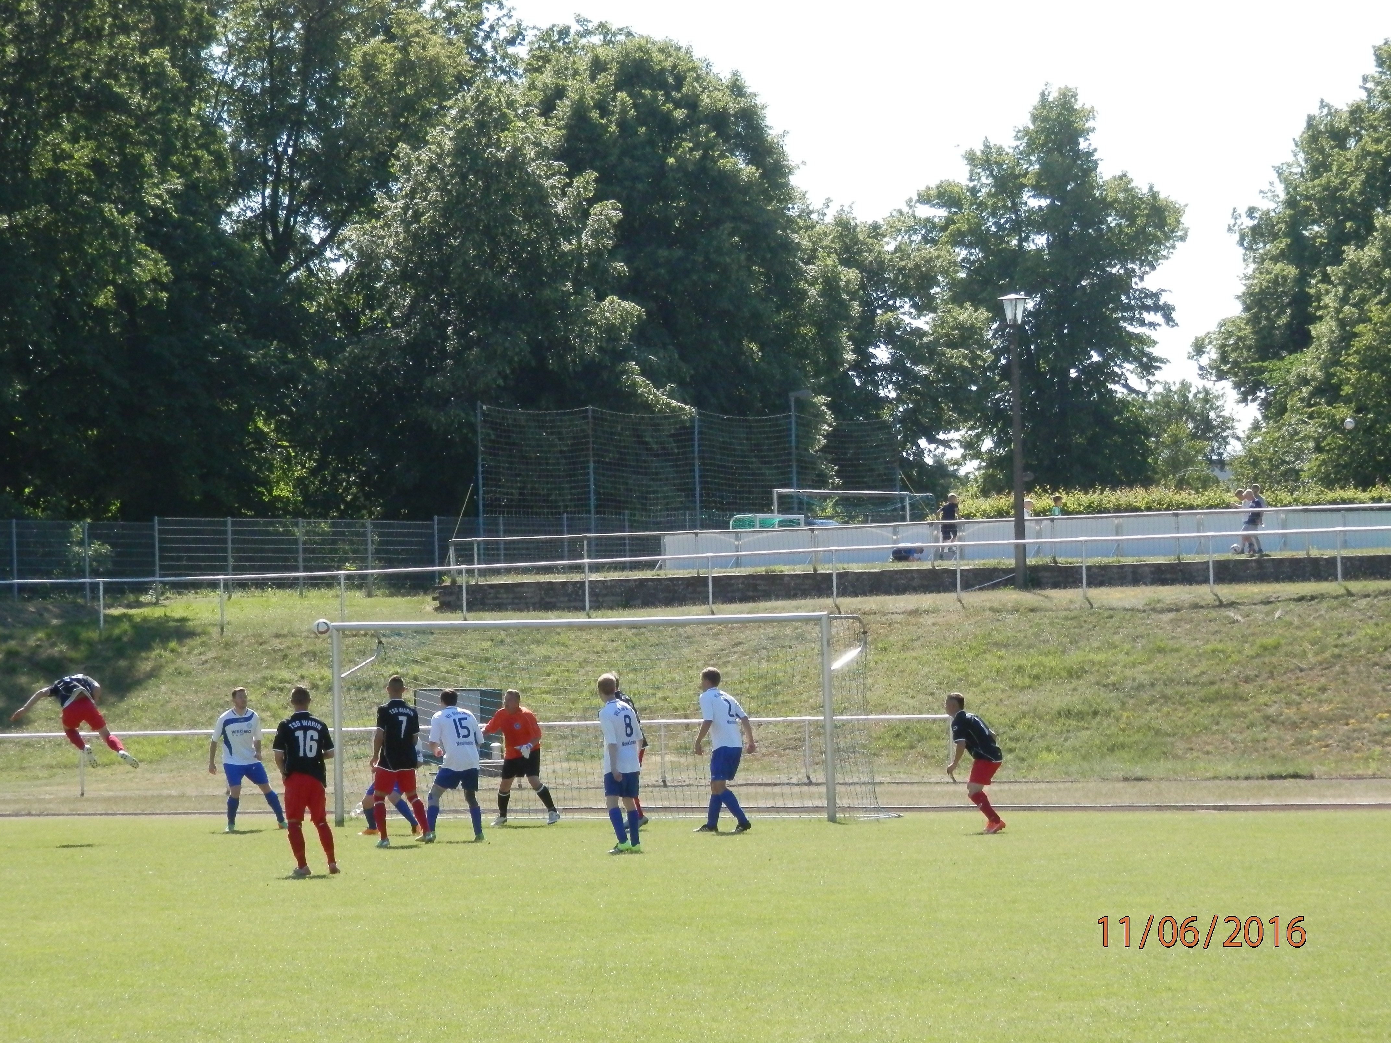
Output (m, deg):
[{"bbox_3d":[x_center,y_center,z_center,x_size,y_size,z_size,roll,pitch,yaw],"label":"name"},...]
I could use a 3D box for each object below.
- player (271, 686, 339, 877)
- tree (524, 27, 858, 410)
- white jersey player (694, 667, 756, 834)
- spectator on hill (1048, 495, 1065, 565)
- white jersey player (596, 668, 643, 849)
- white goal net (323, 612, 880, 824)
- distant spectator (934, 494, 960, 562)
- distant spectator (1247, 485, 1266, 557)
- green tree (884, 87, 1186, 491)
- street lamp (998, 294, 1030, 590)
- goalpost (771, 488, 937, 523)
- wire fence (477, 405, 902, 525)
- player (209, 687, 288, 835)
[{"bbox_3d":[-3.780,2.505,59.800,0.640,1.820,0.450,-1,-1,3],"label":"player"},{"bbox_3d":[-0.062,-5.521,162.806,9.600,15.160,9.310,-1,-1,0],"label":"tree"},{"bbox_3d":[0.337,2.583,69.700,0.620,1.840,0.570,-2,-2,40],"label":"white jersey player"},{"bbox_3d":[7.707,0.156,132.000,0.300,1.420,0.400,-2,-1,15],"label":"spectator on hill"},{"bbox_3d":[-0.767,2.477,63.300,0.500,1.820,0.400,0,-2,-38],"label":"white jersey player"},{"bbox_3d":[-1.054,2.501,77.932,7.560,2.560,1.650,-2,-2,33],"label":"white goal net"},{"bbox_3d":[5.247,0.107,128.500,0.420,1.380,0.500,0,-2,-41],"label":"distant spectator"},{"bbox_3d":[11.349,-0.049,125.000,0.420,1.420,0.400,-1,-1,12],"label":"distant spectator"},{"bbox_3d":[9.915,-5.176,177.813,8.900,14.630,8.630,-1,-1,0],"label":"green tree"},{"bbox_3d":[5.936,-1.461,114.000,0.580,5.450,0.580,-1,-1,0],"label":"street lamp"},{"bbox_3d":[4.855,0.376,177.734,1.500,2.550,7.530,-2,-2,32],"label":"goalpost"},{"bbox_3d":[0.133,-0.565,149.206,0.150,4.200,17.657,-2,-1,35],"label":"wire fence"},{"bbox_3d":[-5.433,2.881,75.000,0.880,1.750,0.480,-1,-1,-9],"label":"player"}]

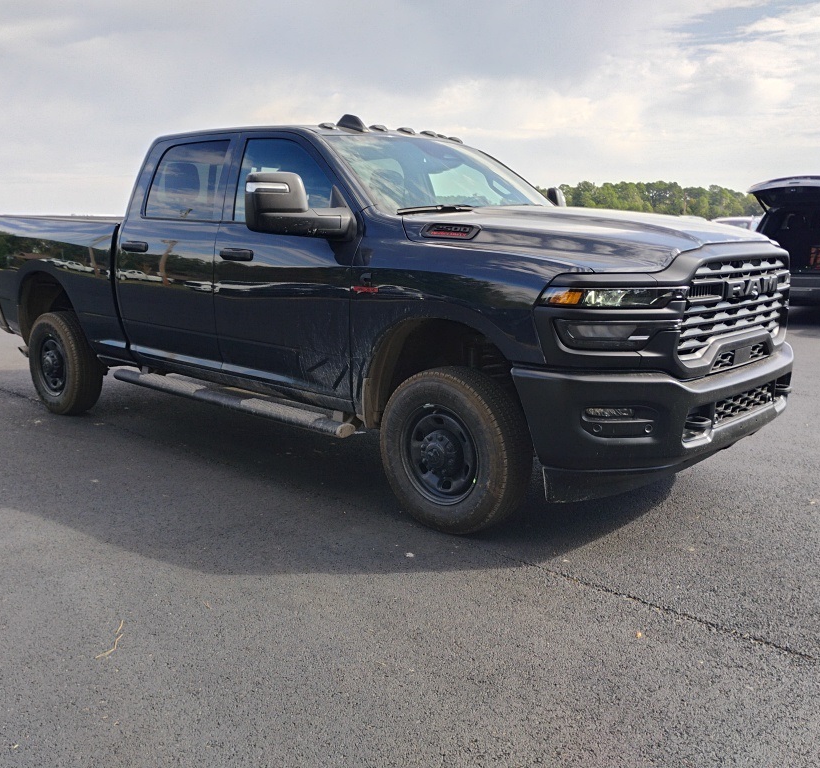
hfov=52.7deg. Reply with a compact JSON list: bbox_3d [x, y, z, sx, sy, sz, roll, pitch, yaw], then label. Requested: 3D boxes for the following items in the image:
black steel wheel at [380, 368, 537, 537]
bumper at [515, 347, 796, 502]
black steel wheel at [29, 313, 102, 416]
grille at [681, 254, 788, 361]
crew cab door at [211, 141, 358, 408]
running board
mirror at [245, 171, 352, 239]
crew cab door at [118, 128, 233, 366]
[{"bbox_3d":[0.209,0.306,3.897,0.775,0.775,0.260,10,14,41],"label":"black steel wheel"},{"bbox_3d":[1.327,0.121,3.996,0.670,0.580,2.000,10,14,41],"label":"bumper"},{"bbox_3d":[-2.638,-0.162,6.358,0.775,0.775,0.260,10,14,41],"label":"black steel wheel"},{"bbox_3d":[1.498,-0.361,3.747,0.170,0.410,1.280,10,14,41],"label":"grille"},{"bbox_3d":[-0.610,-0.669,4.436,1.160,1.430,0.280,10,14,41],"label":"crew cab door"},{"bbox_3d":[-1.132,0.086,4.880,2.280,0.110,0.190,10,14,41],"label":"running board"},{"bbox_3d":[-0.521,-0.850,3.916,0.320,0.285,0.380,10,14,41],"label":"mirror"},{"bbox_3d":[-1.426,-0.821,5.151,1.100,1.420,0.280,10,14,41],"label":"crew cab door"}]

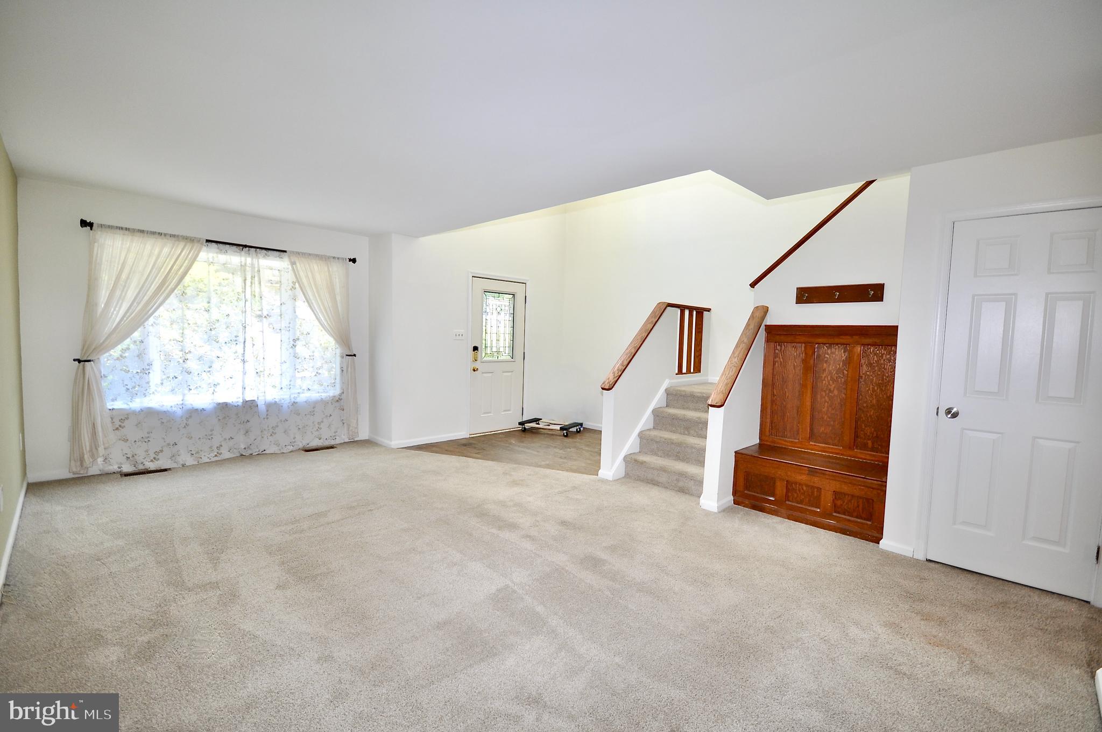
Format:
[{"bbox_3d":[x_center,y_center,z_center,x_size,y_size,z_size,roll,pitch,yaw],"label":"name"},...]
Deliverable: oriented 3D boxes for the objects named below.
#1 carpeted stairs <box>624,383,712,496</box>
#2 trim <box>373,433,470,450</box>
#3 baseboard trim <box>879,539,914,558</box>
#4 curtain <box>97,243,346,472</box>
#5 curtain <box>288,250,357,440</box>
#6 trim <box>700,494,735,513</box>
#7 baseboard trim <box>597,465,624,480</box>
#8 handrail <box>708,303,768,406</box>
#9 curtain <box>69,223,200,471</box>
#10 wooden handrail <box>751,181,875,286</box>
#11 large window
[{"bbox_3d":[1.606,0.664,4.680,0.900,0.810,1.700,5,5,43],"label":"carpeted stairs"},{"bbox_3d":[-1.654,0.877,5.780,0.615,0.080,1.000,5,5,45],"label":"trim"},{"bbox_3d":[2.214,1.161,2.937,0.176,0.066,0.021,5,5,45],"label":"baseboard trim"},{"bbox_3d":[-3.087,-0.148,4.578,0.090,2.095,2.080,5,5,45],"label":"curtain"},{"bbox_3d":[-2.532,-0.172,5.128,0.723,2.115,0.120,-1,5,-42],"label":"curtain"},{"bbox_3d":[1.324,1.069,3.667,0.165,0.110,0.255,5,5,43],"label":"trim"},{"bbox_3d":[0.589,1.007,4.378,0.175,0.105,0.235,5,5,43],"label":"baseboard trim"},{"bbox_3d":[1.582,-0.121,3.820,0.132,0.039,1.170,5,49,45],"label":"handrail"},{"bbox_3d":[-3.673,-0.148,4.113,0.926,2.125,0.120,-1,5,-42],"label":"curtain"},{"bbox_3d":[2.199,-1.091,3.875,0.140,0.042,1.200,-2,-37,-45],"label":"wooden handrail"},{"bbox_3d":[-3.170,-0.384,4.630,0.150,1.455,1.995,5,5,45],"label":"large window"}]

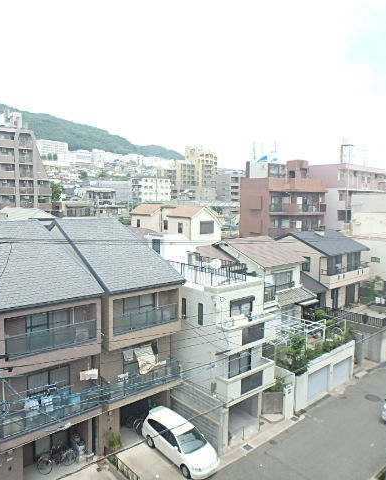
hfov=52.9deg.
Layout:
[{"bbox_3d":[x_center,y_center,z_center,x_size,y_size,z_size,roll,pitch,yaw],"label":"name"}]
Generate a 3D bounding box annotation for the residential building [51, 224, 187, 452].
[{"bbox_3d":[-5.906,4.500,23.949,4.596,11.516,11.567,-5,7,-41],"label":"residential building"}]

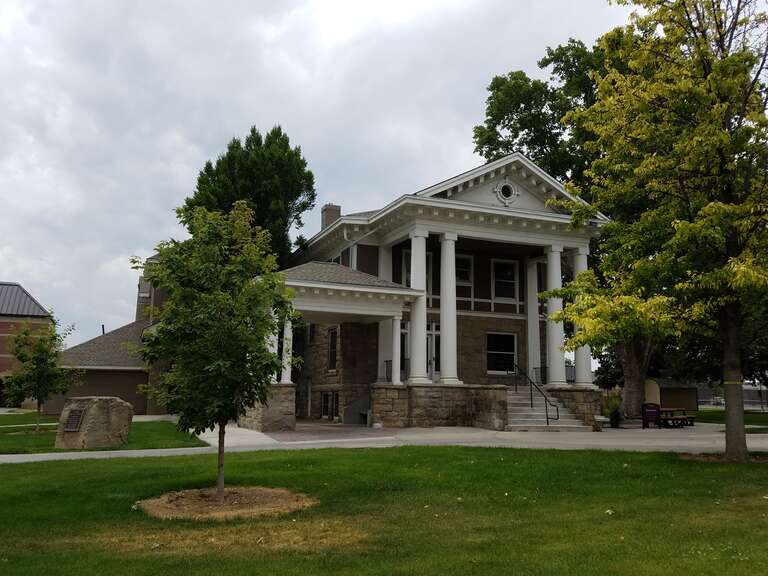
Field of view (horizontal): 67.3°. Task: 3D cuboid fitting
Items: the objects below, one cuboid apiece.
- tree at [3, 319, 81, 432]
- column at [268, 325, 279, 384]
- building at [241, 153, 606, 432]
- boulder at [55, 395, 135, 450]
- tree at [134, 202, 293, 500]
[{"bbox_3d":[-9.396,2.377,15.869,2.100,3.040,2.000,1,-9,0],"label":"tree"},{"bbox_3d":[-3.269,1.677,17.081,0.340,2.320,0.340,4,-10,-20],"label":"column"},{"bbox_3d":[0.679,0.299,24.179,14.000,10.100,12.600,4,-10,-20],"label":"building"},{"bbox_3d":[-6.438,2.971,12.933,1.420,1.090,1.050,0,-9,7],"label":"boulder"},{"bbox_3d":[-2.262,0.772,7.895,2.100,4.000,2.050,1,-9,0],"label":"tree"}]

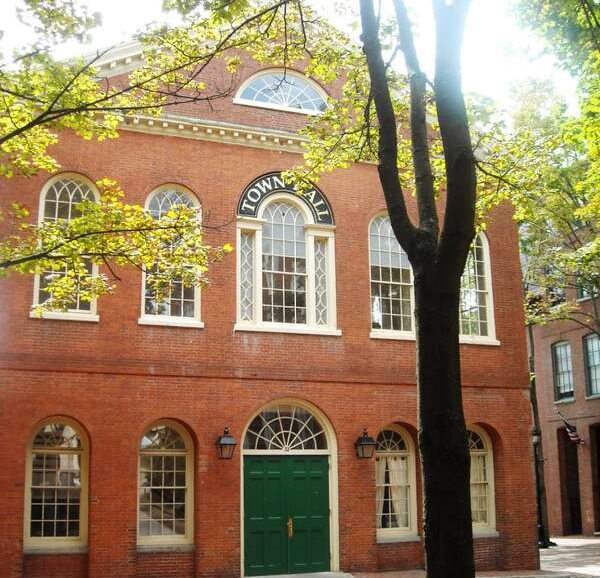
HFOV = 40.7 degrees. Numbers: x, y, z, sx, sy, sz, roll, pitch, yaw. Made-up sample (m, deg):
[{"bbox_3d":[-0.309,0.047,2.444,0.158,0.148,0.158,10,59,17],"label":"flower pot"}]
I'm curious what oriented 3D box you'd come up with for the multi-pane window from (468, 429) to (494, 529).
[{"bbox_3d":[3.902,4.267,18.296,1.168,2.384,0.180,5,-15,-21],"label":"multi-pane window"}]

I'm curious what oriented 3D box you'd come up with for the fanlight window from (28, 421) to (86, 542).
[{"bbox_3d":[-4.528,3.557,15.029,1.151,2.348,0.180,5,-15,-21],"label":"fanlight window"}]

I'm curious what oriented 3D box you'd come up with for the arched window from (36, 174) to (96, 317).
[{"bbox_3d":[-4.529,-0.867,15.847,1.301,2.979,0.200,5,-15,-21],"label":"arched window"}]

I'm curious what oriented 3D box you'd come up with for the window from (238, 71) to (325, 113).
[{"bbox_3d":[-0.353,-4.514,18.488,2.365,1.080,0.180,5,-15,-21],"label":"window"}]

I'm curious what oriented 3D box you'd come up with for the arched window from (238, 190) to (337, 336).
[{"bbox_3d":[-0.283,-0.571,17.470,2.354,3.119,0.220,5,-15,-21],"label":"arched window"}]

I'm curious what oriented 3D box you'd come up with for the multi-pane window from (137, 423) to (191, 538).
[{"bbox_3d":[-2.648,3.753,15.772,1.167,2.395,0.180,5,-15,-21],"label":"multi-pane window"}]

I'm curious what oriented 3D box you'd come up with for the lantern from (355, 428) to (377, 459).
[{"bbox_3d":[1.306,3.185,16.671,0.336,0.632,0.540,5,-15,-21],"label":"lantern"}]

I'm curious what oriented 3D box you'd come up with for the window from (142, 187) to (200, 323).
[{"bbox_3d":[-2.627,-0.755,16.609,1.240,2.953,0.180,5,-15,-21],"label":"window"}]

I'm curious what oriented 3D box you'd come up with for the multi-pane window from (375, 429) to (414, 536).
[{"bbox_3d":[2.068,4.282,18.196,1.160,2.420,0.140,5,-14,-20],"label":"multi-pane window"}]

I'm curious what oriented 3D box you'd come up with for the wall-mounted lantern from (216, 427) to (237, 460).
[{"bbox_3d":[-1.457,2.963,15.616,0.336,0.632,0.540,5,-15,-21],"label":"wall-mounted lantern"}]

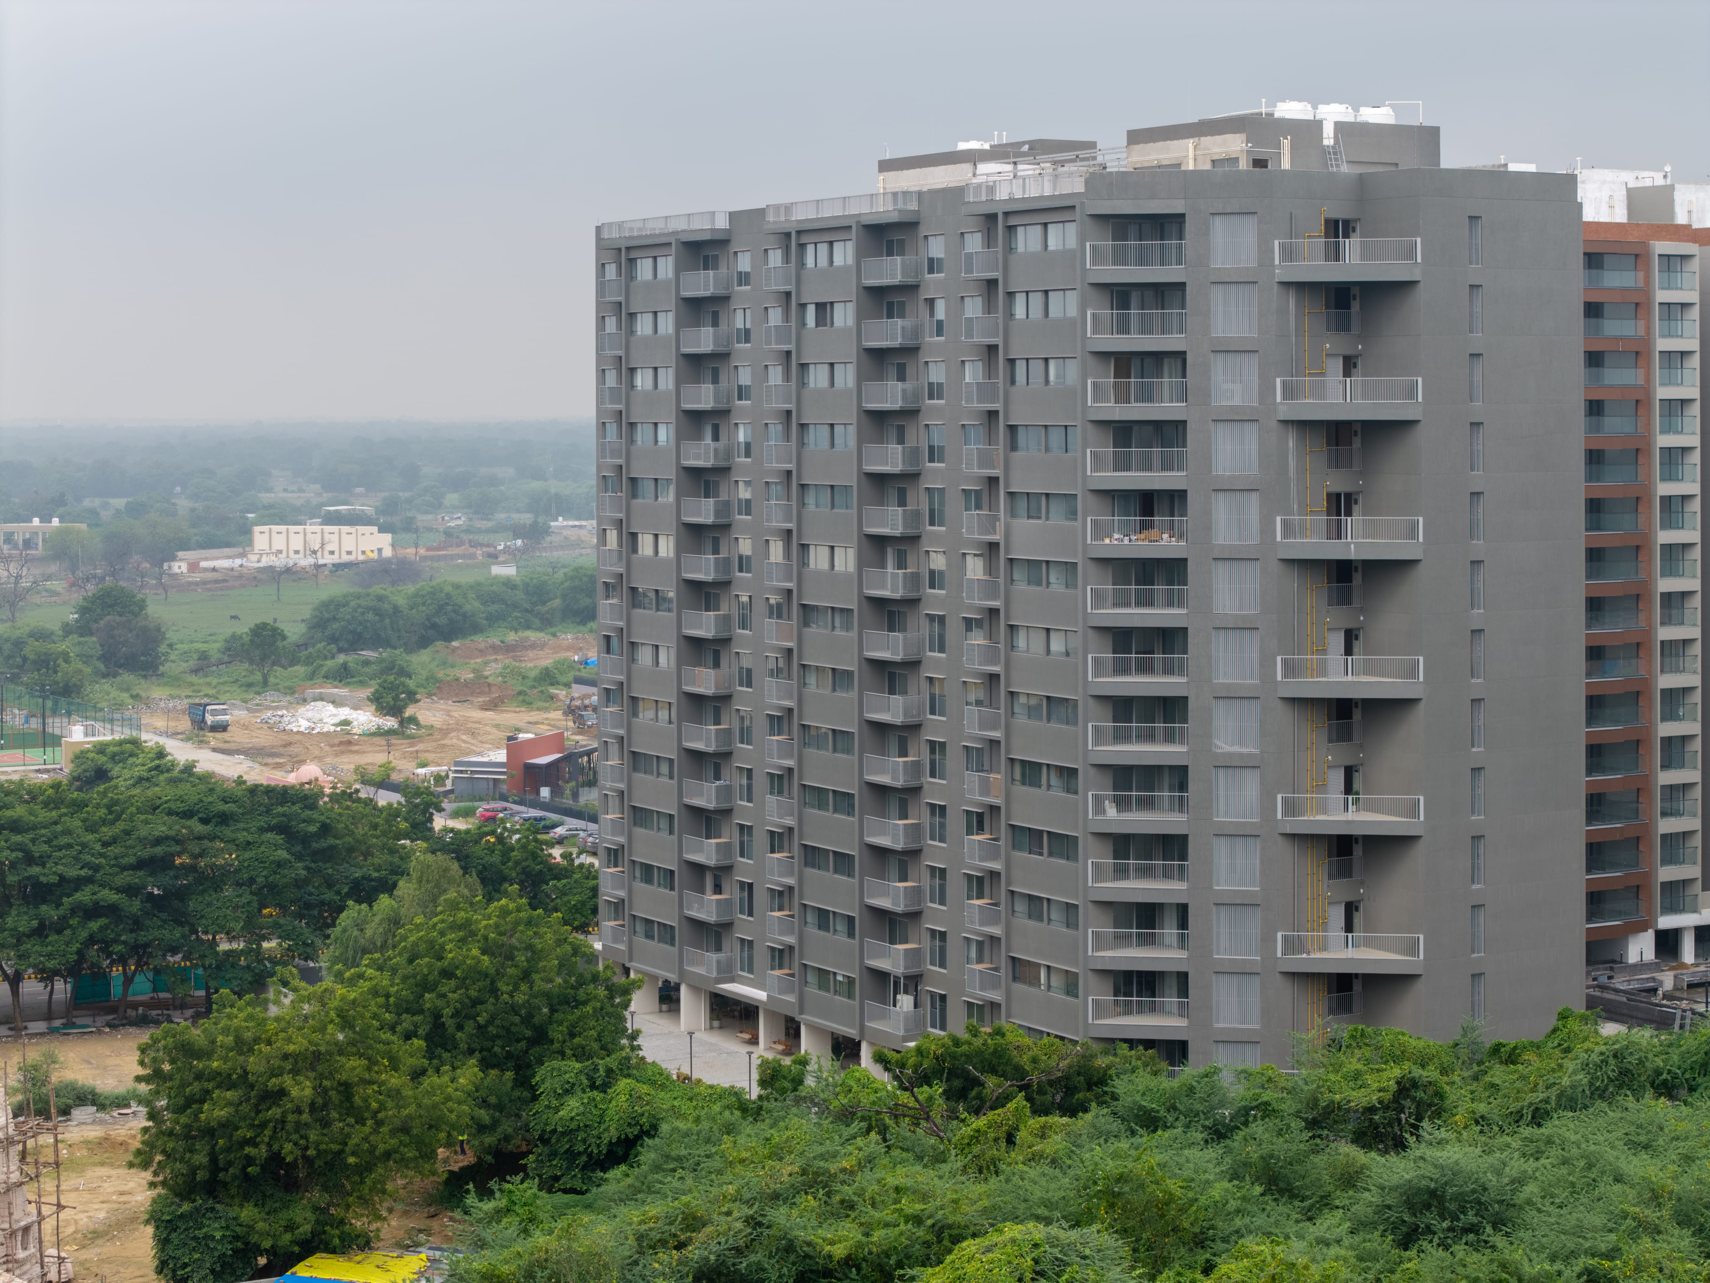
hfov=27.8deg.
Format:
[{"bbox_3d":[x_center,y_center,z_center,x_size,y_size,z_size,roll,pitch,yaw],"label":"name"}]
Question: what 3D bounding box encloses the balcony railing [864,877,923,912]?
[{"bbox_3d":[1.860,11.934,164.369,1.121,1.111,3.491,-2,4,-30],"label":"balcony railing"}]

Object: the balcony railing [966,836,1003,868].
[{"bbox_3d":[6.305,9.516,156.452,1.082,1.111,2.999,-2,4,-30],"label":"balcony railing"}]

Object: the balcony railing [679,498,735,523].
[{"bbox_3d":[-7.688,-6.852,179.894,1.121,1.111,3.501,-2,4,-30],"label":"balcony railing"}]

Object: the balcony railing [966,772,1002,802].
[{"bbox_3d":[6.287,6.559,156.276,1.082,1.111,2.999,-2,4,-30],"label":"balcony railing"}]

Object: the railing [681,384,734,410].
[{"bbox_3d":[-7.872,-13.024,183.800,1.180,1.140,3.480,-2,3,-30],"label":"railing"}]

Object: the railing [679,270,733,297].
[{"bbox_3d":[-7.903,-19.030,183.800,1.180,1.140,3.480,-2,3,-30],"label":"railing"}]

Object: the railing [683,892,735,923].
[{"bbox_3d":[-7.731,14.002,183.800,1.180,1.140,3.480,-2,3,-30],"label":"railing"}]

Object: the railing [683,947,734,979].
[{"bbox_3d":[-7.628,16.930,182.954,1.200,1.150,3.570,-2,3,-30],"label":"railing"}]

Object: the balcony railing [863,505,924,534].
[{"bbox_3d":[1.819,-5.917,167.100,1.180,1.140,3.480,-2,3,-30],"label":"balcony railing"}]

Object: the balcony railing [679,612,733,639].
[{"bbox_3d":[-7.799,-0.991,183.252,1.200,1.150,3.570,-2,3,-30],"label":"balcony railing"}]

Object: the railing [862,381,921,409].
[{"bbox_3d":[1.799,-11.878,166.572,1.200,1.150,3.570,-2,3,-30],"label":"railing"}]

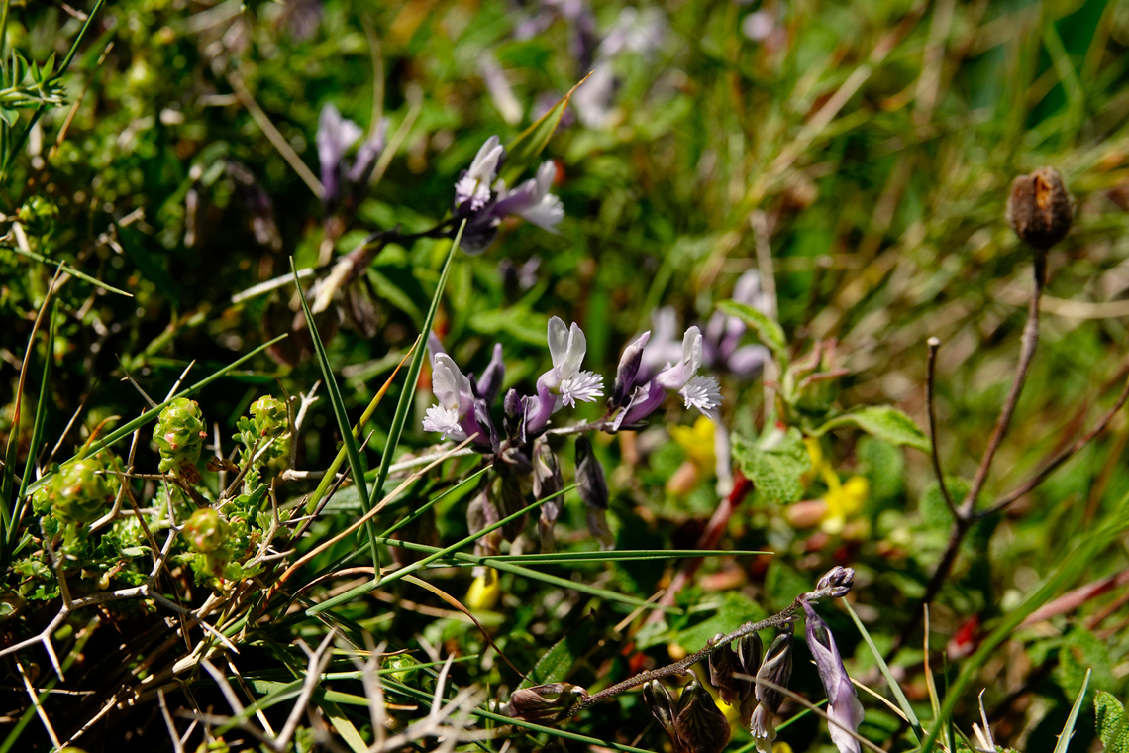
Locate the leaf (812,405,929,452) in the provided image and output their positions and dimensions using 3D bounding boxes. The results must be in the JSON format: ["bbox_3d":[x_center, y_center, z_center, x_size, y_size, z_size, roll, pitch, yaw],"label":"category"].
[{"bbox_3d":[0.045,0.008,0.266,0.017,0.005,0.006,0,27,0],"label":"leaf"}]

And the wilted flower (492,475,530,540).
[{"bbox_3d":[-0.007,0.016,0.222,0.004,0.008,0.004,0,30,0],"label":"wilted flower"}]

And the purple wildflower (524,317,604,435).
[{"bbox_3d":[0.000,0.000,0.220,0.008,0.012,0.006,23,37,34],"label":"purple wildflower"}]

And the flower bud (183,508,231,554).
[{"bbox_3d":[-0.045,0.019,0.228,0.006,0.006,0.006,0,27,0],"label":"flower bud"}]

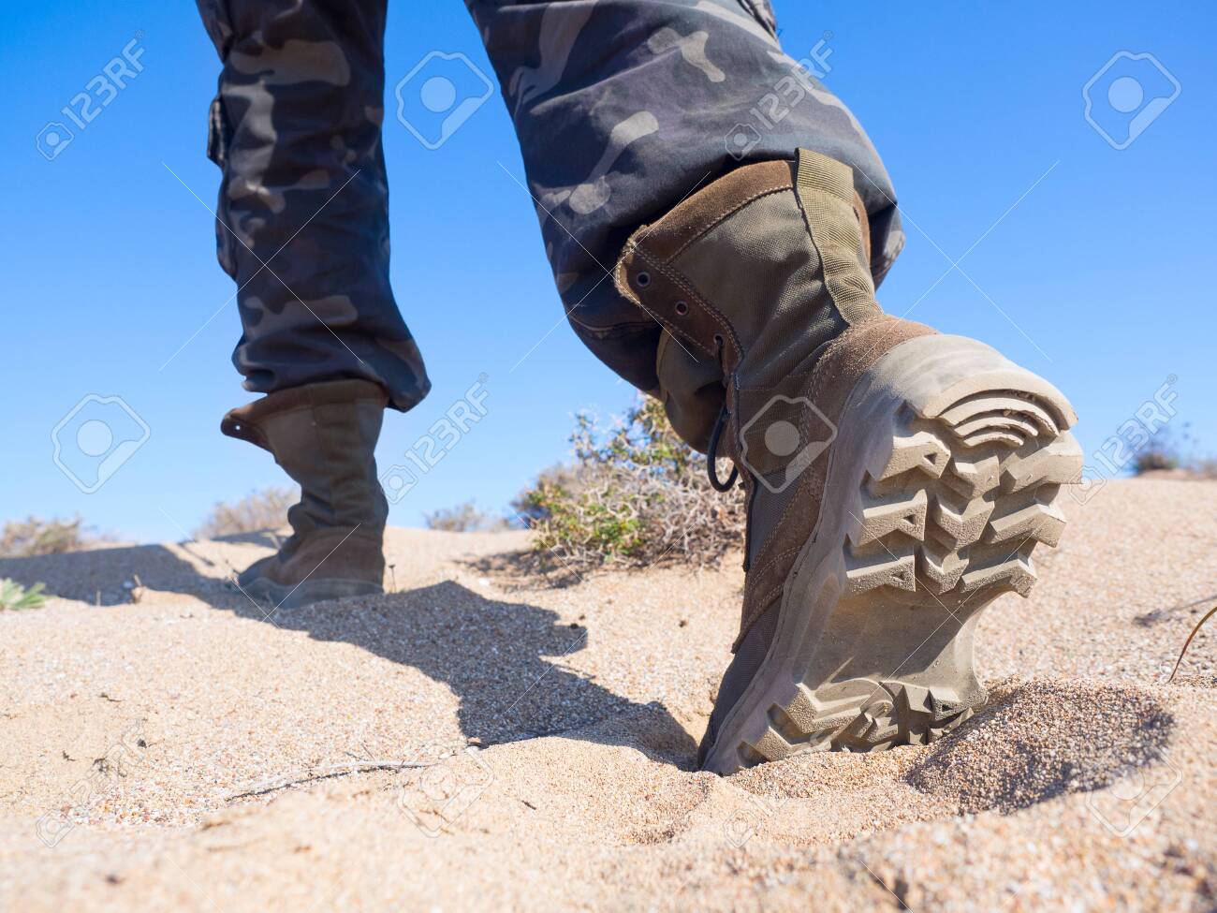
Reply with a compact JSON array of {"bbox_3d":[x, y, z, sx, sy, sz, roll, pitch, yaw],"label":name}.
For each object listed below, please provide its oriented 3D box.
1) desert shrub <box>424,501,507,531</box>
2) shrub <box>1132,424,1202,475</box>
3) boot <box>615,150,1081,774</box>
[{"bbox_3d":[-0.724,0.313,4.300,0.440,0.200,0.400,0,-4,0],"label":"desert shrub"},{"bbox_3d":[3.641,-0.046,5.500,0.470,0.340,0.440,0,-2,0],"label":"shrub"},{"bbox_3d":[0.111,0.012,0.486,0.125,0.265,0.300,2,-47,-6],"label":"boot"}]

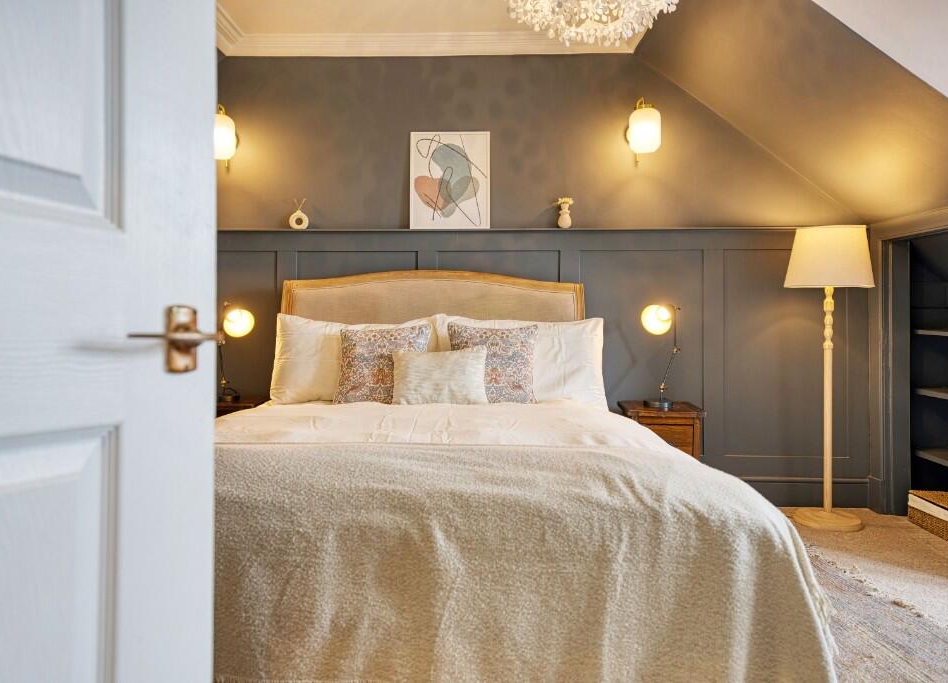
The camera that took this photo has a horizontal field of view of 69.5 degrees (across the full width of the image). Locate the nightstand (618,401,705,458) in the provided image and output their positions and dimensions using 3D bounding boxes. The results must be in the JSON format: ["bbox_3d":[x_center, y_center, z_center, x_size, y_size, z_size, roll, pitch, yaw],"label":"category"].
[{"bbox_3d":[0.930,0.614,3.470,0.390,0.555,0.380,0,0,2],"label":"nightstand"}]

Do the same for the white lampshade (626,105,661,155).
[{"bbox_3d":[0.882,-1.085,3.520,0.165,0.240,0.165,0,0,2],"label":"white lampshade"}]

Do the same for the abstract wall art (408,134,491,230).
[{"bbox_3d":[-0.128,-0.868,3.680,0.430,0.530,0.030,0,-3,2],"label":"abstract wall art"}]

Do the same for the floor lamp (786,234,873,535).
[{"bbox_3d":[1.757,0.161,3.385,0.450,1.465,0.450,0,0,2],"label":"floor lamp"}]

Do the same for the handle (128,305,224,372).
[{"bbox_3d":[-0.334,-0.002,0.745,0.055,0.080,0.145,0,0,21],"label":"handle"}]

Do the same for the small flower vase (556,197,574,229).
[{"bbox_3d":[0.491,-0.693,3.670,0.095,0.170,0.090,0,0,2],"label":"small flower vase"}]

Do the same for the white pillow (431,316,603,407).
[{"bbox_3d":[0.236,0.106,3.430,0.860,0.460,0.190,-1,-22,3],"label":"white pillow"}]

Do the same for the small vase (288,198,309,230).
[{"bbox_3d":[-0.956,-0.692,3.720,0.108,0.170,0.050,0,0,2],"label":"small vase"}]

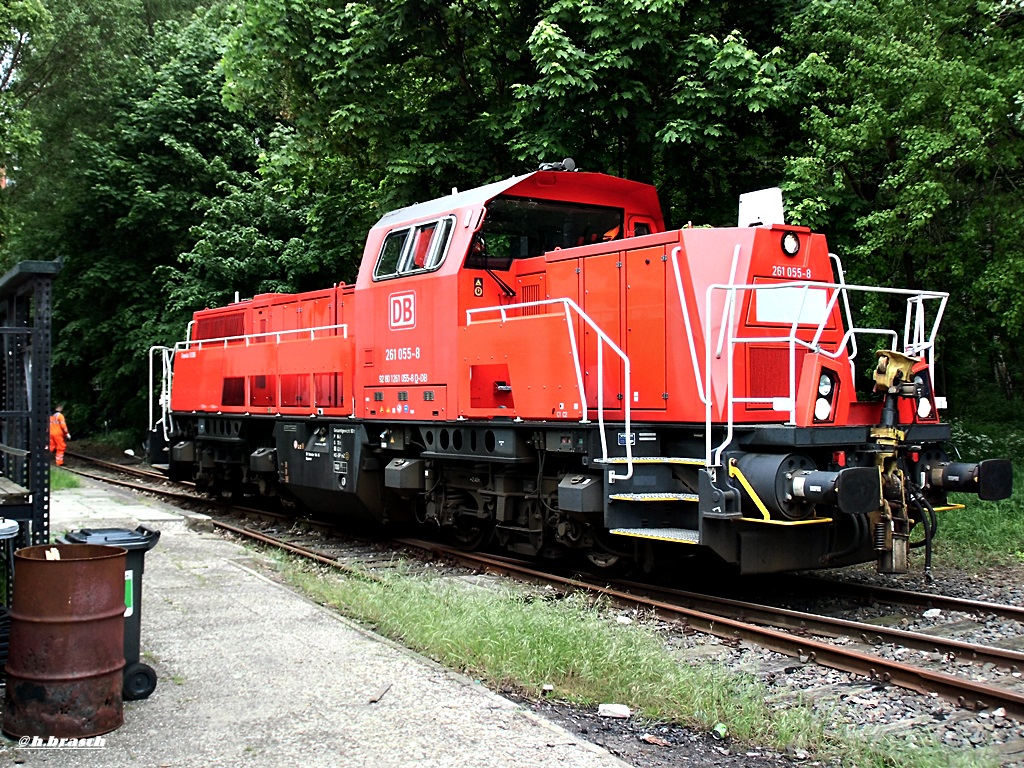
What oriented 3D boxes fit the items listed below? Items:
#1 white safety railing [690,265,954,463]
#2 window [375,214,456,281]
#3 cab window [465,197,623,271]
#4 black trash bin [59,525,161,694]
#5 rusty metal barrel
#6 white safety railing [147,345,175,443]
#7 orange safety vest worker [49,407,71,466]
[{"bbox_3d":[2.808,-0.069,9.929,2.600,1.480,0.720,0,-1,-35],"label":"white safety railing"},{"bbox_3d":[-1.071,-1.489,13.075,0.080,0.660,1.626,23,-14,-33],"label":"window"},{"bbox_3d":[0.384,-1.576,12.700,2.076,0.796,0.080,0,7,-35],"label":"cab window"},{"bbox_3d":[-2.400,1.352,6.970,0.560,0.960,0.490,0,-1,-30],"label":"black trash bin"},{"bbox_3d":[-2.318,1.324,6.170,0.590,0.885,0.590,2,0,0],"label":"rusty metal barrel"},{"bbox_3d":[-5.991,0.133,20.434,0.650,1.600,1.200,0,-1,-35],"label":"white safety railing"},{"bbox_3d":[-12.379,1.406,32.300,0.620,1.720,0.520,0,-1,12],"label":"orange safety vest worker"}]

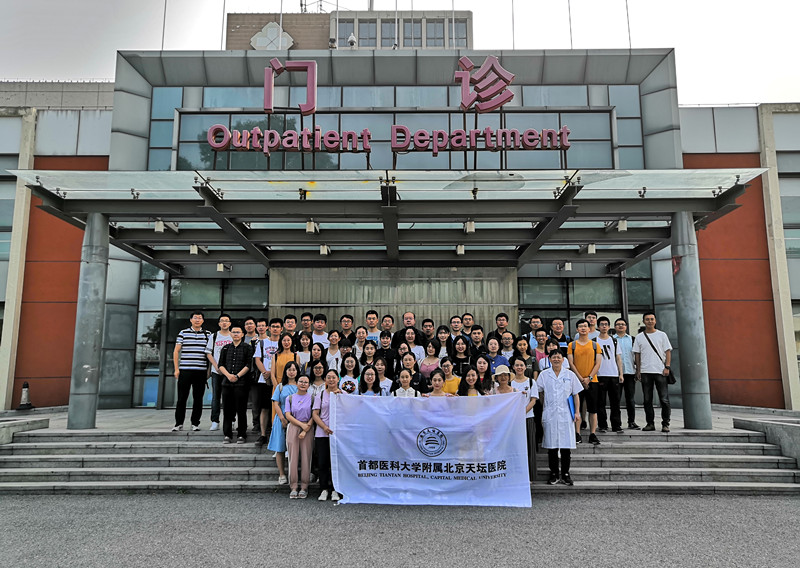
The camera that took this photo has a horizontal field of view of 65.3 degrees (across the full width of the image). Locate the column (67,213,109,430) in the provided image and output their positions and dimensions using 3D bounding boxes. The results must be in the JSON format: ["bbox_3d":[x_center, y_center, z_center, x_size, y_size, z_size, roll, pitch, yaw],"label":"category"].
[{"bbox_3d":[-5.091,0.602,10.257,0.404,3.515,0.404,0,-9,-1],"label":"column"}]

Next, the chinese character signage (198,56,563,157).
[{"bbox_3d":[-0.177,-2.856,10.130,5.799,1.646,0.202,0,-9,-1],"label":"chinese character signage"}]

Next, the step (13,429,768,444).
[{"bbox_3d":[-0.118,2.342,9.626,11.389,0.151,0.404,0,-9,-1],"label":"step"}]

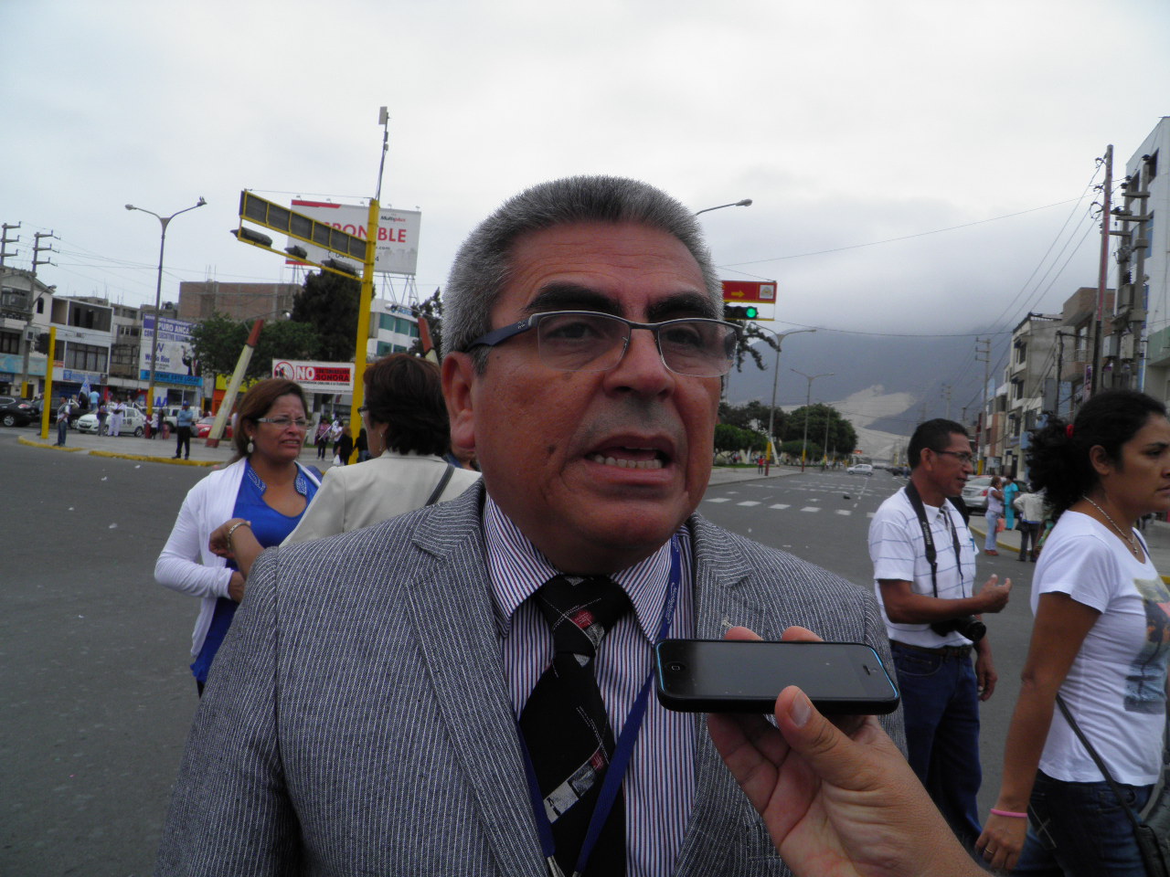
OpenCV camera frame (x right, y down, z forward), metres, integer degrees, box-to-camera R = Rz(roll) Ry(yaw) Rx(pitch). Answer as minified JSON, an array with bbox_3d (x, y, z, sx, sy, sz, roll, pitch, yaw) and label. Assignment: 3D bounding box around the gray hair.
[{"bbox_3d":[-0.008,-0.092,0.637,0.178,0.165,0.190,0,-3,-24],"label":"gray hair"}]

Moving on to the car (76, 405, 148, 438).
[{"bbox_3d":[-26.387,-0.915,53.000,1.680,1.480,4.100,4,0,17],"label":"car"}]

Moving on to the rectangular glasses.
[{"bbox_3d":[0.009,-0.047,0.592,0.140,0.045,0.138,0,-3,-24],"label":"rectangular glasses"}]

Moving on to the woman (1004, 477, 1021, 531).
[{"bbox_3d":[11.669,1.728,25.900,0.300,1.500,0.450,5,0,-29],"label":"woman"}]

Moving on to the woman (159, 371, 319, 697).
[{"bbox_3d":[-0.871,0.671,2.480,0.540,1.600,0.380,5,-1,-43],"label":"woman"}]

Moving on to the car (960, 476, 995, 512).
[{"bbox_3d":[16.236,2.323,37.400,4.400,1.450,1.720,5,-1,-40],"label":"car"}]

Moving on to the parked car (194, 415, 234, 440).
[{"bbox_3d":[-23.496,-0.607,62.300,1.700,1.450,4.300,4,0,17],"label":"parked car"}]

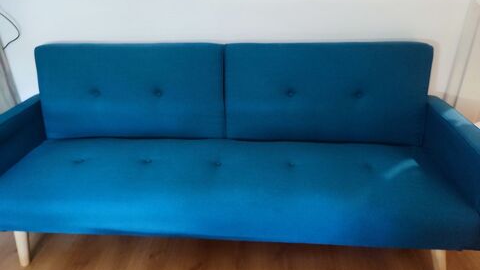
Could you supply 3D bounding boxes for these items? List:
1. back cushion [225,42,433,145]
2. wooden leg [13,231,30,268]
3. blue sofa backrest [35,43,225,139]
[{"bbox_3d":[0.385,-0.187,1.611,0.887,0.469,0.128,1,13,4],"label":"back cushion"},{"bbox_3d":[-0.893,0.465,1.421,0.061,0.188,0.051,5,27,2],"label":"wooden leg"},{"bbox_3d":[-0.500,-0.201,1.678,0.887,0.469,0.128,1,13,4],"label":"blue sofa backrest"}]

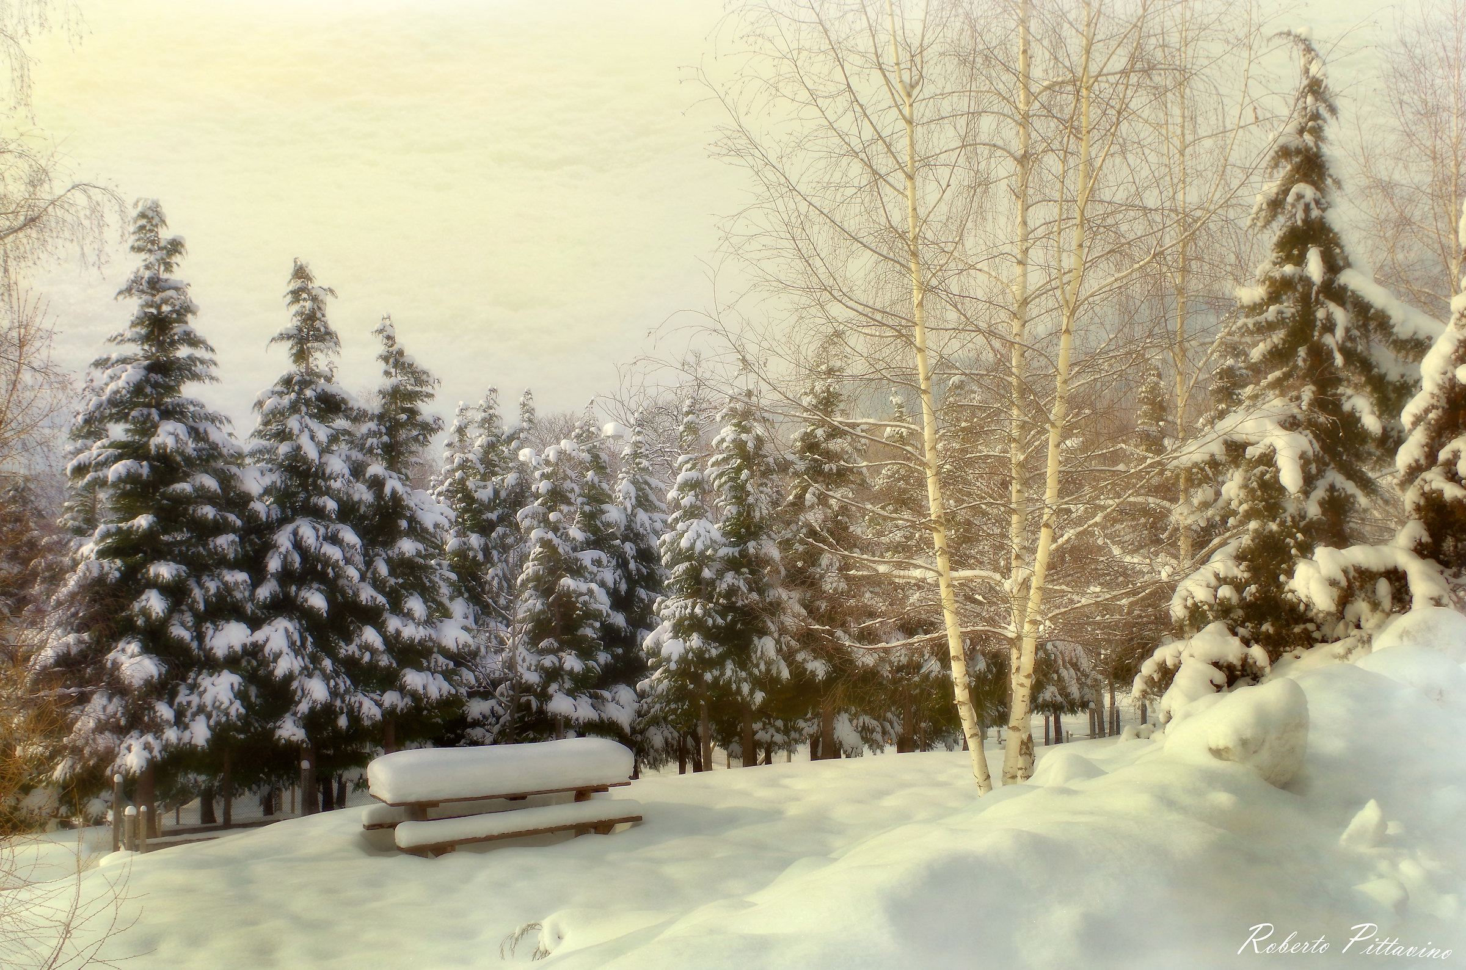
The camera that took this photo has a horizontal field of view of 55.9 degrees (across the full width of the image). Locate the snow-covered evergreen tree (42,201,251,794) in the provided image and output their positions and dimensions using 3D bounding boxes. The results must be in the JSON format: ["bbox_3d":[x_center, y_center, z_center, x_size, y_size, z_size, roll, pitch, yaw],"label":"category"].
[{"bbox_3d":[-8.497,0.423,20.243,3.050,9.290,3.050,0,-3,0],"label":"snow-covered evergreen tree"}]

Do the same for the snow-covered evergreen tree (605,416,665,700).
[{"bbox_3d":[-1.949,2.101,27.683,1.410,6.990,1.410,0,-3,0],"label":"snow-covered evergreen tree"}]

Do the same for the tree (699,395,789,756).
[{"bbox_3d":[0.248,1.821,26.188,1.720,7.200,1.720,0,-3,0],"label":"tree"}]

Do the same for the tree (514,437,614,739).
[{"bbox_3d":[-3.041,2.187,24.860,1.880,6.130,1.880,0,-3,0],"label":"tree"}]

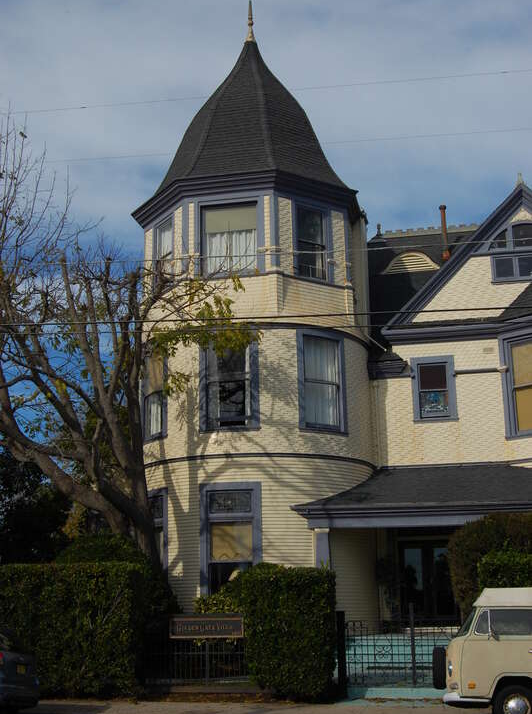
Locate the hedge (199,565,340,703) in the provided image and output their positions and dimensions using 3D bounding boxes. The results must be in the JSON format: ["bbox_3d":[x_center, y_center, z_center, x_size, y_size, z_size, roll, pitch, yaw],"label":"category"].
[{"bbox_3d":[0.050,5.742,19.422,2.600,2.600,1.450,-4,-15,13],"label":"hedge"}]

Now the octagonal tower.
[{"bbox_3d":[-0.255,-1.643,27.669,6.600,20.500,6.600,-4,-15,13],"label":"octagonal tower"}]

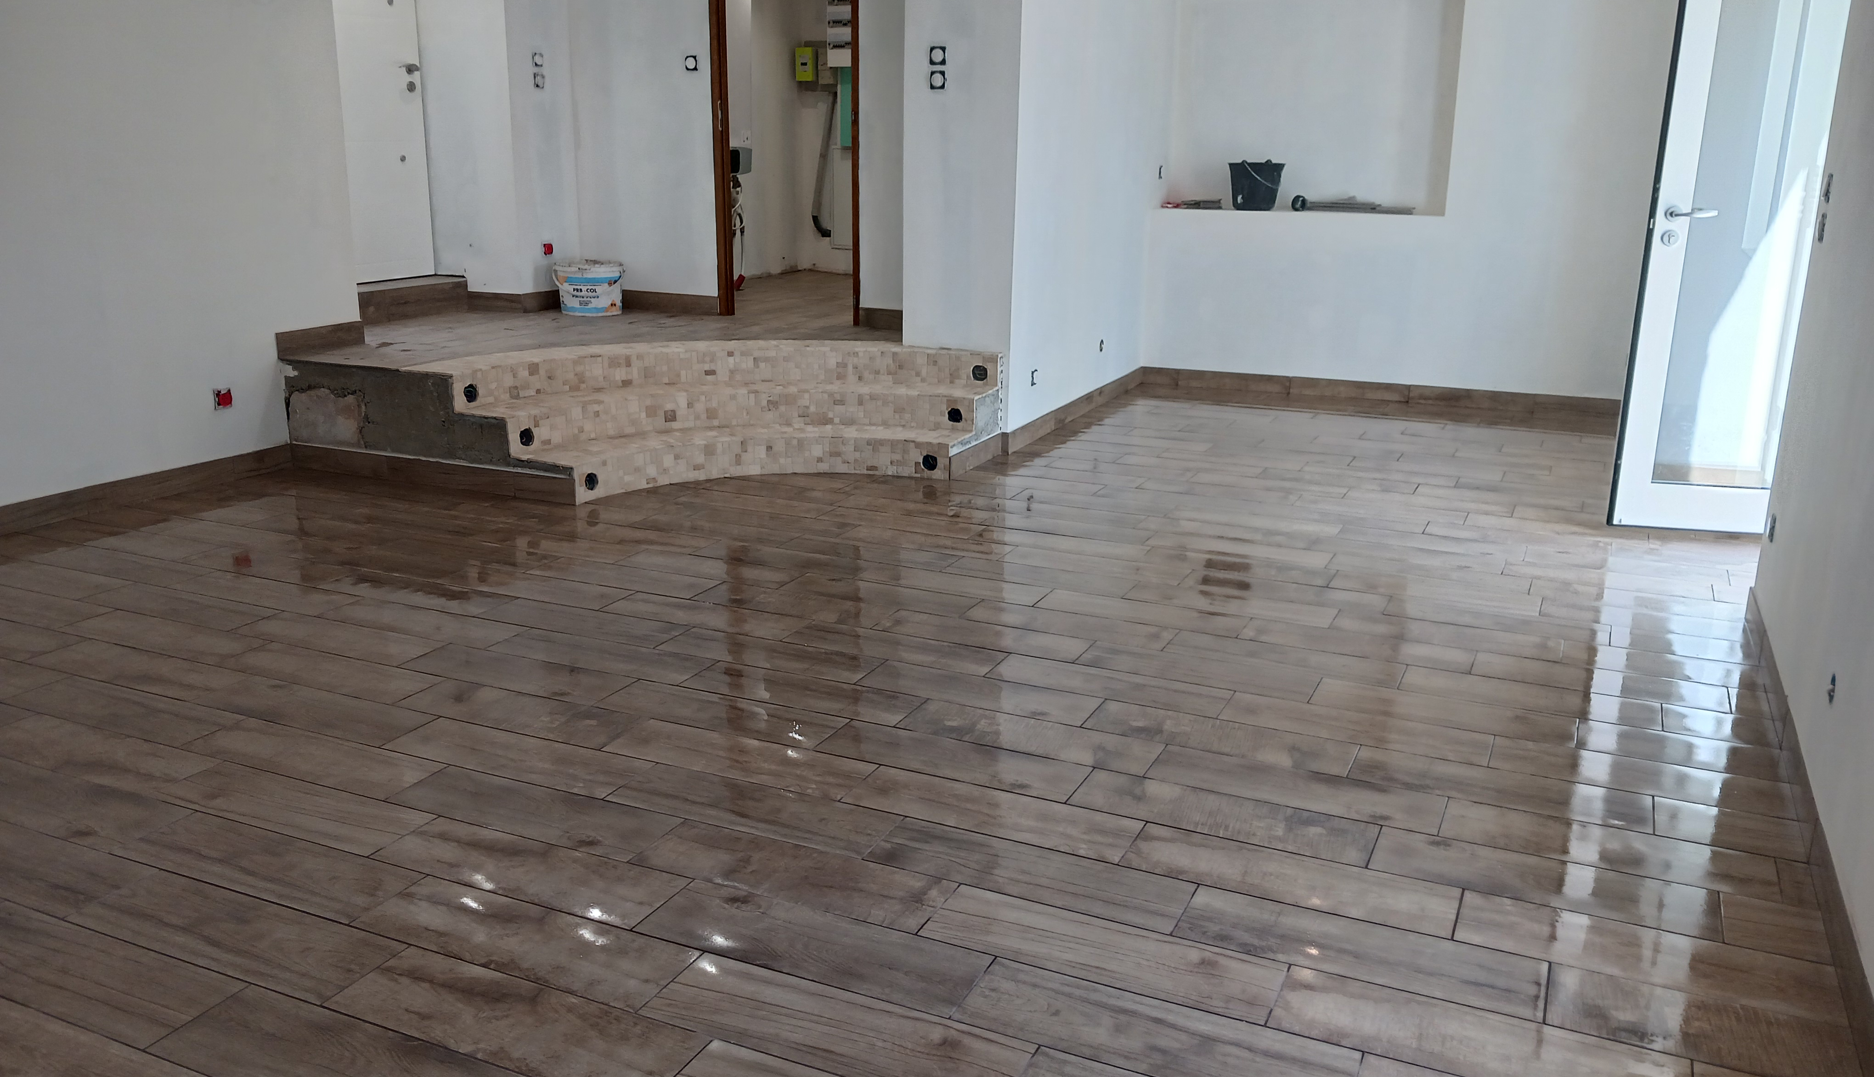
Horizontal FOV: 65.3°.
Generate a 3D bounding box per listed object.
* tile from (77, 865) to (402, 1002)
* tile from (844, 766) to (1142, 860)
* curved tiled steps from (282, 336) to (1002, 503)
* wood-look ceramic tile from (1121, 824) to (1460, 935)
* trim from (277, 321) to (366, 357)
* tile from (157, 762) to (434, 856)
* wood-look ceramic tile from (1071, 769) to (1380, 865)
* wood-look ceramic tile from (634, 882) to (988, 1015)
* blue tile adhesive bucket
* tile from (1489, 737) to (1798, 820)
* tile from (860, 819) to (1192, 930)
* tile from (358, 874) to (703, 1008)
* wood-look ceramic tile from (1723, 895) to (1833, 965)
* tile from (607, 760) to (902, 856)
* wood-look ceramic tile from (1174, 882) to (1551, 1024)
[{"bbox_3d":[-1.243,0.702,2.590,0.620,0.010,0.196,8,17,23],"label":"tile"},{"bbox_3d":[0.115,0.581,3.080,0.620,0.010,0.196,8,17,23],"label":"tile"},{"bbox_3d":[-1.103,-0.505,6.019,2.829,0.450,1.050,-5,17,-20],"label":"curved tiled steps"},{"bbox_3d":[0.681,0.659,2.827,0.620,0.010,0.196,8,17,23],"label":"wood-look ceramic tile"},{"bbox_3d":[-2.500,-0.812,5.964,0.010,0.099,0.456,8,17,23],"label":"trim"},{"bbox_3d":[-1.354,0.566,3.066,0.620,0.010,0.196,8,17,23],"label":"tile"},{"bbox_3d":[0.580,0.568,2.973,0.600,0.010,0.197,8,17,23],"label":"wood-look ceramic tile"},{"bbox_3d":[-0.214,0.700,2.511,0.605,0.010,0.192,8,17,23],"label":"wood-look ceramic tile"},{"bbox_3d":[-1.714,-1.241,7.238,0.340,0.245,0.330,-3,16,-13],"label":"blue tile adhesive bucket"},{"bbox_3d":[1.578,0.539,3.289,0.620,0.010,0.196,8,17,23],"label":"tile"},{"bbox_3d":[0.174,0.636,2.761,0.605,0.010,0.192,8,17,23],"label":"tile"},{"bbox_3d":[-0.728,0.711,2.582,0.620,0.010,0.196,8,17,23],"label":"tile"},{"bbox_3d":[1.478,0.691,2.578,0.168,0.010,0.197,8,17,23],"label":"wood-look ceramic tile"},{"bbox_3d":[-0.374,0.555,2.974,0.600,0.010,0.197,8,17,23],"label":"tile"},{"bbox_3d":[0.744,0.729,2.582,0.620,0.010,0.196,8,17,23],"label":"wood-look ceramic tile"}]

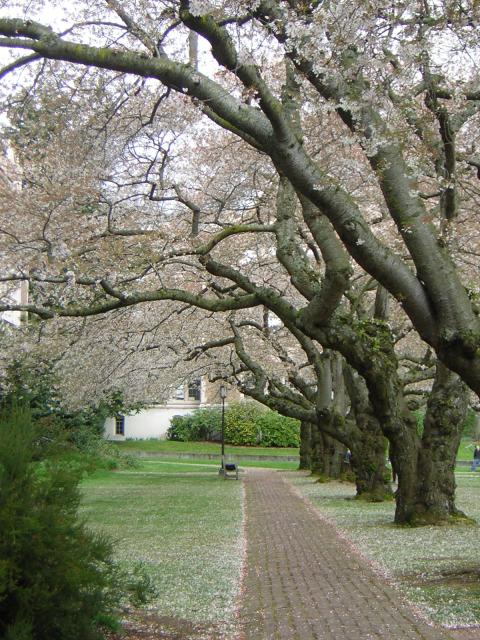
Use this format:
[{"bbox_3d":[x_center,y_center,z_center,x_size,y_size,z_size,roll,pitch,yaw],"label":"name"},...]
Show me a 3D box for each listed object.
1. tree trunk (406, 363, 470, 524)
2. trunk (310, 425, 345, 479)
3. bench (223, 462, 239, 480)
[{"bbox_3d":[5.326,3.291,32.800,1.500,4.210,1.350,0,-6,1],"label":"tree trunk"},{"bbox_3d":[4.641,6.968,64.500,1.600,2.851,1.400,0,-6,1],"label":"trunk"},{"bbox_3d":[-0.455,7.742,62.300,0.720,0.844,1.600,0,-6,0],"label":"bench"}]

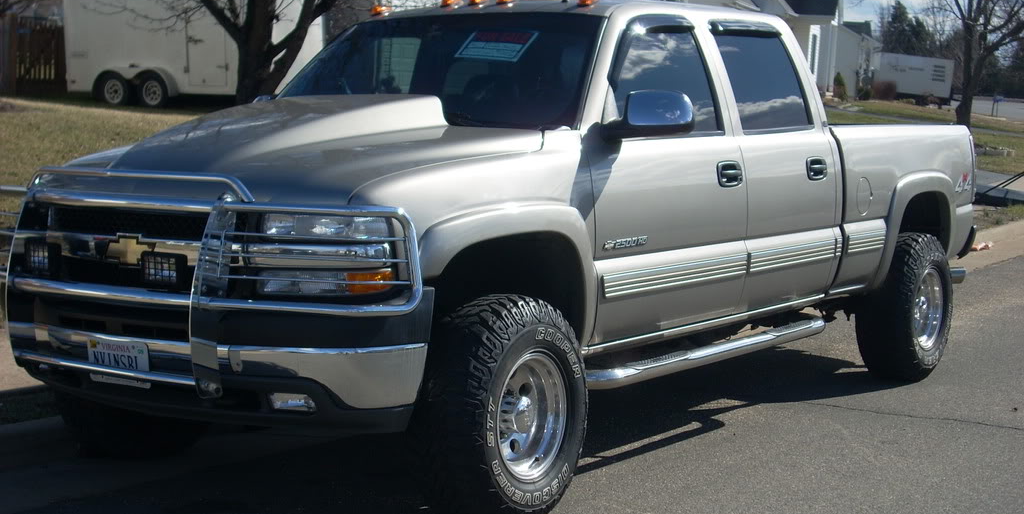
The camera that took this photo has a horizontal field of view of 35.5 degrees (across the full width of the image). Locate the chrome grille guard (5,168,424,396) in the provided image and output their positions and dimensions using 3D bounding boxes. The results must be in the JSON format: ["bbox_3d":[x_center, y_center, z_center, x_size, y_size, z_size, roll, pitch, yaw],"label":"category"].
[{"bbox_3d":[-1.230,0.055,5.522,1.900,0.710,0.540,4,7,35],"label":"chrome grille guard"}]

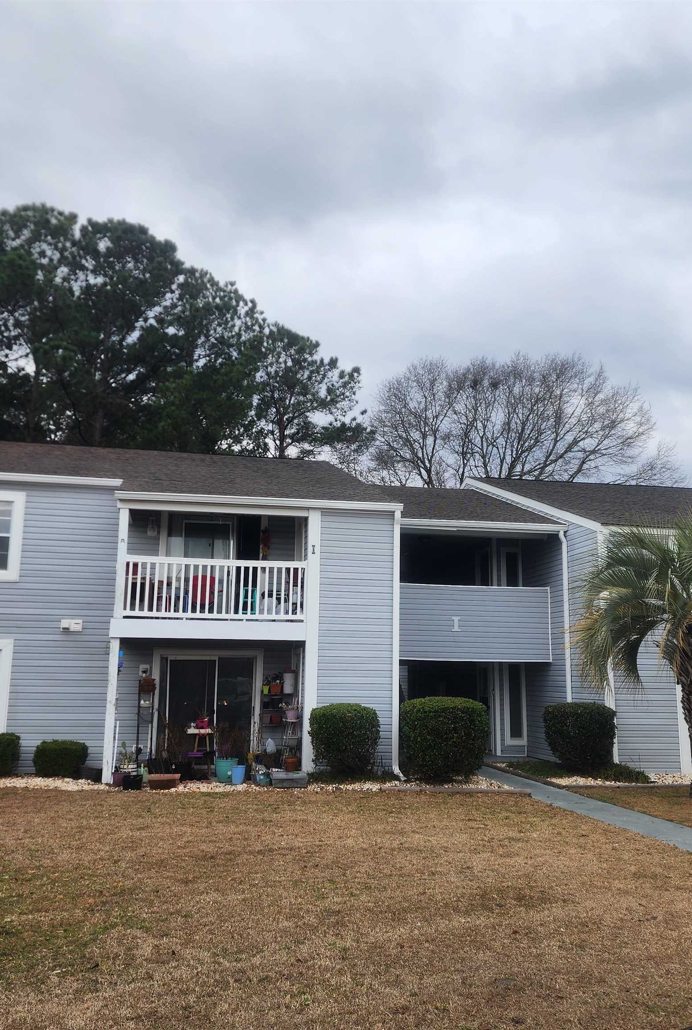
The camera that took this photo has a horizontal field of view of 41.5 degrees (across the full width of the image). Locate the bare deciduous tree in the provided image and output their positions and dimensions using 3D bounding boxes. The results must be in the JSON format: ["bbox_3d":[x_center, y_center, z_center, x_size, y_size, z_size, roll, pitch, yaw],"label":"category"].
[{"bbox_3d":[7.060,0.852,35.808,12.704,15.333,10.500,-1,-11,11],"label":"bare deciduous tree"}]

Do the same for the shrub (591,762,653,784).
[{"bbox_3d":[4.944,4.660,16.463,0.970,0.340,0.750,3,-11,-9],"label":"shrub"}]

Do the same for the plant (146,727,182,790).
[{"bbox_3d":[-2.951,3.951,14.843,0.560,0.962,0.450,3,-11,-9],"label":"plant"}]

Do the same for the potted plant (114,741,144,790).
[{"bbox_3d":[-3.494,4.046,14.730,0.440,0.740,0.420,3,-11,-9],"label":"potted plant"}]

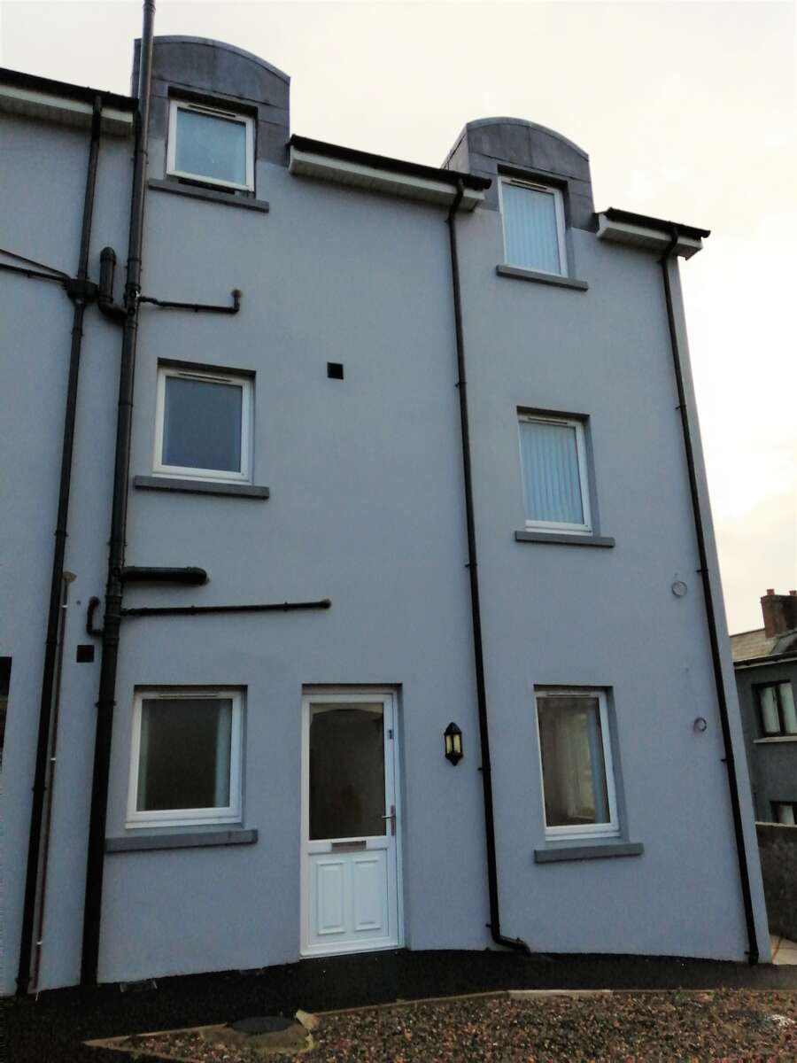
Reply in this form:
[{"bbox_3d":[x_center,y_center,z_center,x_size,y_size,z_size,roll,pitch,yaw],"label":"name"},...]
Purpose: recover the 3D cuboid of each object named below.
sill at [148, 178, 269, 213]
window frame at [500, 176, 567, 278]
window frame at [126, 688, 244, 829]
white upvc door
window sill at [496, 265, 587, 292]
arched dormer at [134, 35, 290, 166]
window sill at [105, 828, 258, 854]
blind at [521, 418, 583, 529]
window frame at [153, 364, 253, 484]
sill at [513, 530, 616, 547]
[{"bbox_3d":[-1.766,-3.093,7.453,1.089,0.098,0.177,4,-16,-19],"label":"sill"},{"bbox_3d":[1.501,-3.445,9.119,0.871,1.188,0.081,4,-15,-20],"label":"window frame"},{"bbox_3d":[-1.671,1.764,6.325,0.861,1.052,0.072,4,-16,-19],"label":"window frame"},{"bbox_3d":[-0.438,2.422,6.856,0.891,2.092,0.081,4,-15,-20],"label":"white upvc door"},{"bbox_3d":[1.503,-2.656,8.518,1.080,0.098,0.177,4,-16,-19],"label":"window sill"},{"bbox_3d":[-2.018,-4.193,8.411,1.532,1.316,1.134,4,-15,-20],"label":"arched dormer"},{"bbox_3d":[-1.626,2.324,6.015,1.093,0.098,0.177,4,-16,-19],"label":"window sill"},{"bbox_3d":[1.528,-0.586,8.275,0.819,1.192,0.085,4,-16,-19],"label":"blind"},{"bbox_3d":[-1.762,-0.934,7.234,0.857,1.046,0.081,4,-15,-20],"label":"window frame"},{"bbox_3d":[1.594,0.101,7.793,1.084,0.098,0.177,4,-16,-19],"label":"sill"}]

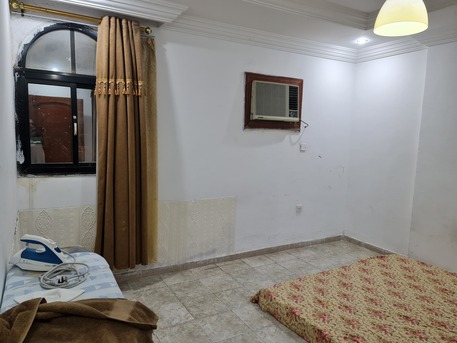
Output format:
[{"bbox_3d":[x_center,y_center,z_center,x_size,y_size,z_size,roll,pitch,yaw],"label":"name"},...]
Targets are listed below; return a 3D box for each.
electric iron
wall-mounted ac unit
[{"bbox_3d":[-0.991,0.413,1.686,0.285,0.145,0.118,2,6,8],"label":"electric iron"},{"bbox_3d":[0.527,-0.818,3.956,0.678,0.432,0.180,-2,7,-28],"label":"wall-mounted ac unit"}]

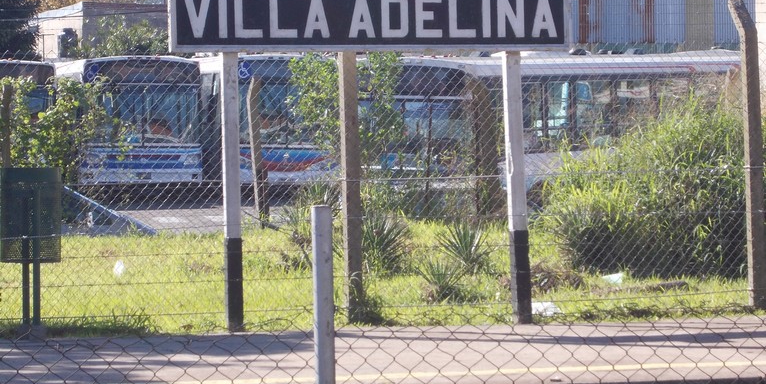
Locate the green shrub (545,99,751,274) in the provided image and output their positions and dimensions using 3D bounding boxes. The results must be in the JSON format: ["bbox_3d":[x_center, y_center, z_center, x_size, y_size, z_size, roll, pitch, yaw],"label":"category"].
[{"bbox_3d":[2.509,-0.043,29.600,2.000,1.780,1.700,-1,2,-3],"label":"green shrub"}]

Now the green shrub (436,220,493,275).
[{"bbox_3d":[0.794,0.544,29.800,0.570,0.530,0.560,-1,2,-3],"label":"green shrub"}]

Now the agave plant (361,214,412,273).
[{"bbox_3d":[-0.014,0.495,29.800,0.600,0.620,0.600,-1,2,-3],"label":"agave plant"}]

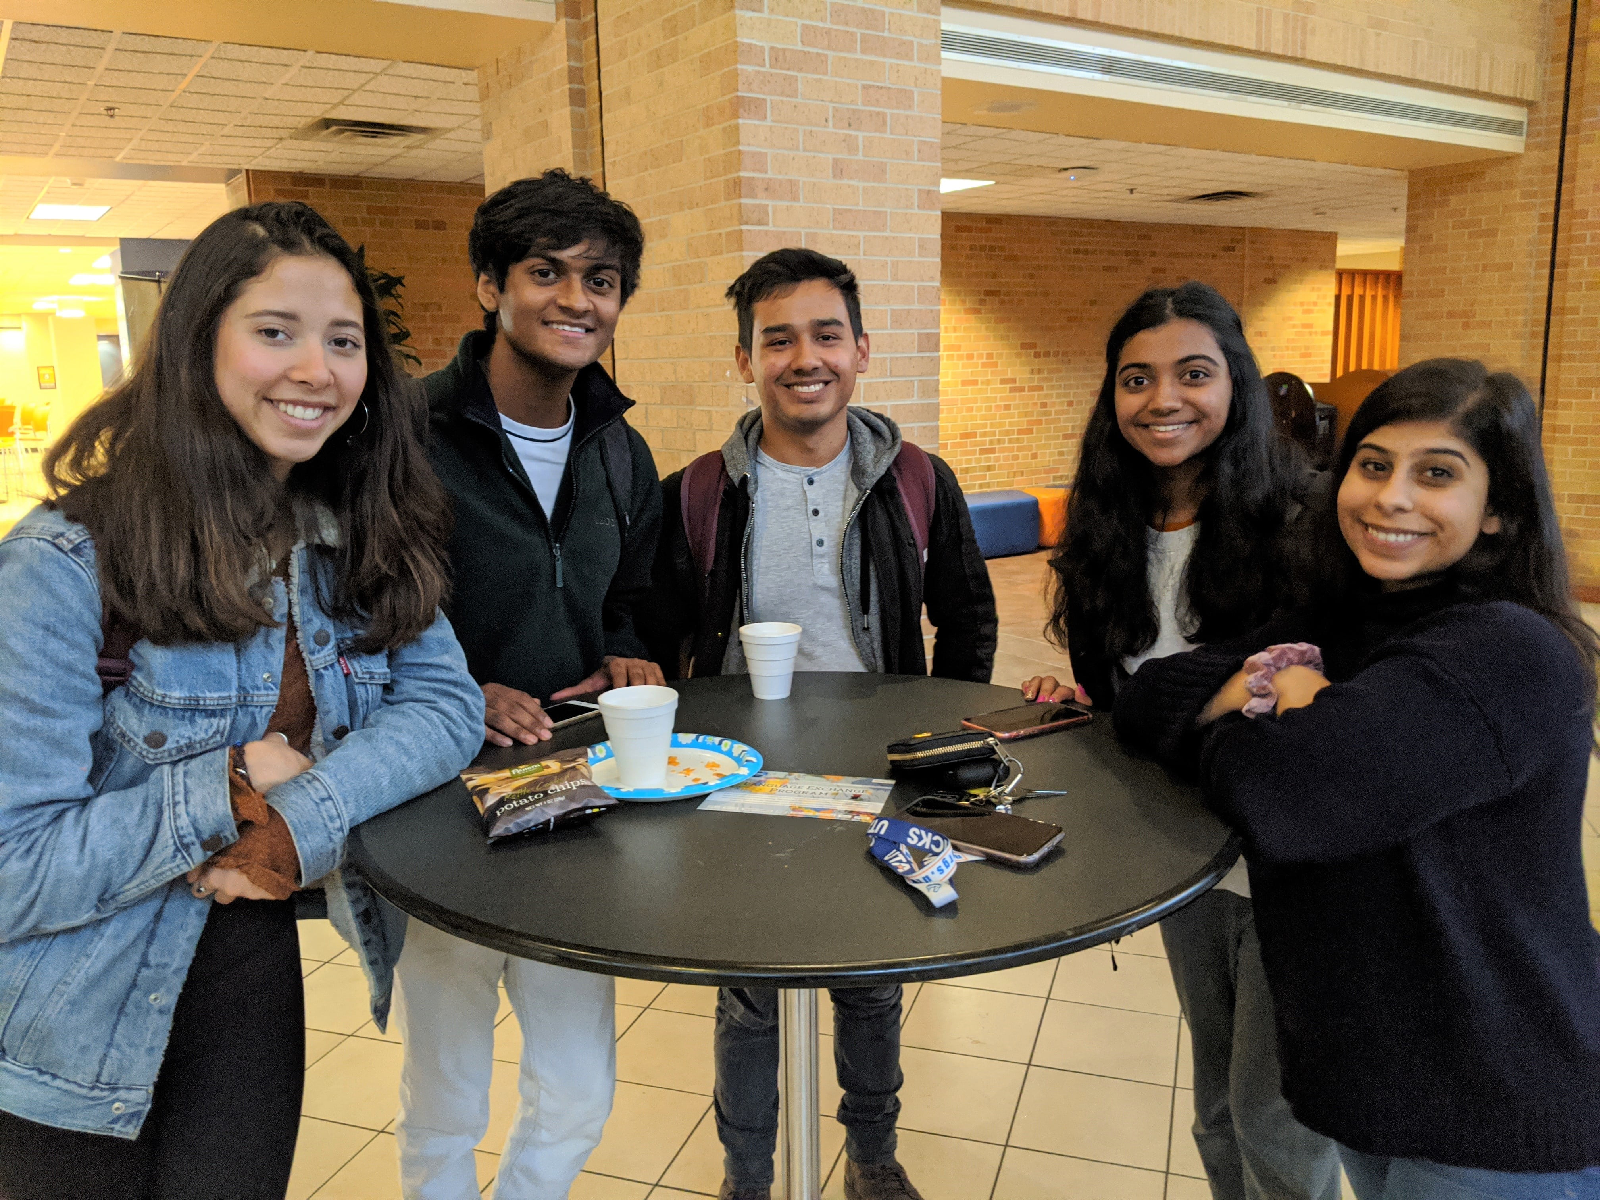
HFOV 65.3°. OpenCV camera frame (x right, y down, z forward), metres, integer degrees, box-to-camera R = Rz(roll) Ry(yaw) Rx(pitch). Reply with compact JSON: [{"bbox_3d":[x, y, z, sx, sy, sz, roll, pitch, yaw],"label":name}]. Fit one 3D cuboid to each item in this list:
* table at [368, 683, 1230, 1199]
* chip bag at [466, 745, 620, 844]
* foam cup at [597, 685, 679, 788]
[{"bbox_3d":[0.007,0.710,1.444,0.914,1.067,0.914,-1,10,0],"label":"table"},{"bbox_3d":[-0.260,0.186,1.246,0.132,0.045,0.178,-10,14,-19],"label":"chip bag"},{"bbox_3d":[-0.162,0.145,1.295,0.081,0.092,0.081,-1,10,0],"label":"foam cup"}]

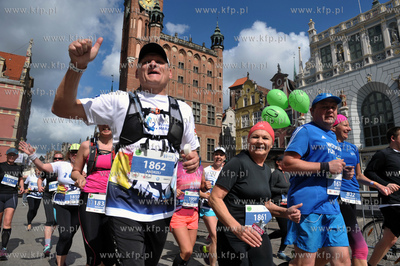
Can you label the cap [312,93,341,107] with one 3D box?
[{"bbox_3d":[1.033,-0.270,2.170,0.175,0.125,0.250,2,-10,-9],"label":"cap"}]

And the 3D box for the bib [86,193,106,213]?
[{"bbox_3d":[-0.792,0.557,2.120,0.215,0.150,0.020,6,-11,-15],"label":"bib"}]

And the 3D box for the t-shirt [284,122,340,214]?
[{"bbox_3d":[0.929,0.289,2.170,0.510,0.720,0.350,6,-12,-27],"label":"t-shirt"}]

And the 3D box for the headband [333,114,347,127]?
[{"bbox_3d":[1.203,-0.109,2.330,0.170,0.110,0.200,7,-15,-32],"label":"headband"}]

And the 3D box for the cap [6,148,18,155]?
[{"bbox_3d":[-3.231,0.318,4.600,0.175,0.120,0.250,8,-8,-31],"label":"cap"}]

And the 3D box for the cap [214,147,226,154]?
[{"bbox_3d":[0.297,0.256,3.900,0.175,0.120,0.250,-1,-10,10],"label":"cap"}]

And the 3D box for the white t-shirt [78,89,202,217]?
[{"bbox_3d":[-0.322,0.126,1.490,0.610,0.710,0.330,7,-11,-16],"label":"white t-shirt"}]

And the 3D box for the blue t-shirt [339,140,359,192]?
[{"bbox_3d":[1.254,0.301,2.360,0.450,0.500,0.270,3,-13,-20],"label":"blue t-shirt"}]

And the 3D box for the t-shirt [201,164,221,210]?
[{"bbox_3d":[0.181,0.732,3.580,0.380,0.560,0.250,0,-12,-5],"label":"t-shirt"}]

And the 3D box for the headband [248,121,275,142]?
[{"bbox_3d":[0.434,-0.004,1.870,0.170,0.140,0.190,-3,-11,18],"label":"headband"}]

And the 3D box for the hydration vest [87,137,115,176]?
[{"bbox_3d":[-0.872,0.218,2.420,0.310,0.390,0.260,2,-13,-15],"label":"hydration vest"}]

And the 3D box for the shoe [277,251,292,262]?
[{"bbox_3d":[1.232,1.782,3.870,0.100,0.115,0.270,5,-14,-26],"label":"shoe"}]

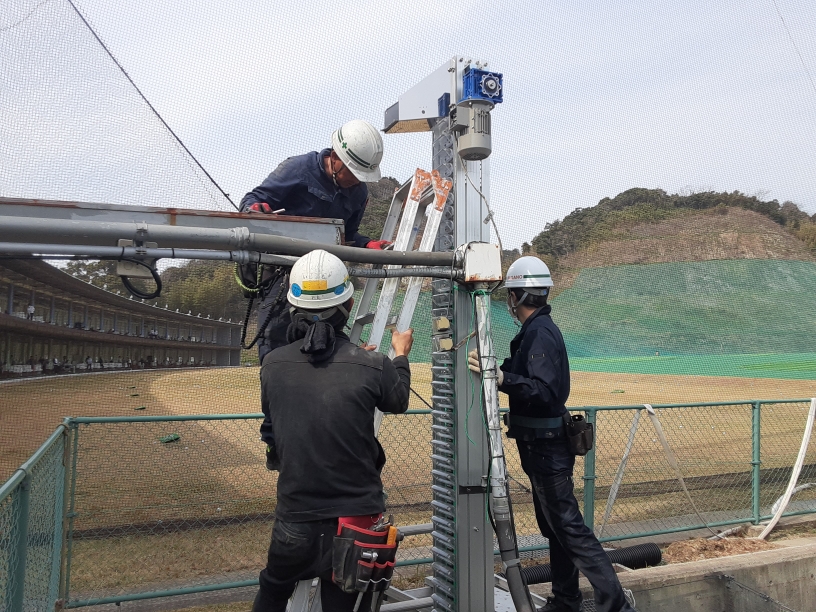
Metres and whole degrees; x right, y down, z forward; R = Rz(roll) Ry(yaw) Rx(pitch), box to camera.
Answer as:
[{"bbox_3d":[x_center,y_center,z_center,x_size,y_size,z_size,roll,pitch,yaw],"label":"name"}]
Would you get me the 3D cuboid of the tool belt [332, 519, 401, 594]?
[{"bbox_3d":[-0.143,0.862,2.200,0.220,0.250,0.130,2,-5,-21],"label":"tool belt"}]

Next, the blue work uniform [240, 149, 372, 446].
[{"bbox_3d":[-0.446,-0.047,2.850,0.580,1.280,0.500,4,-6,-37],"label":"blue work uniform"}]

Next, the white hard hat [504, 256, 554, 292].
[{"bbox_3d":[0.608,-0.166,3.200,0.220,0.160,0.280,4,-6,-40],"label":"white hard hat"}]

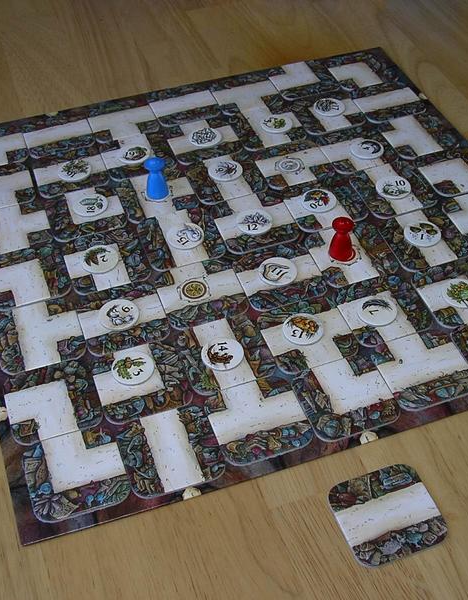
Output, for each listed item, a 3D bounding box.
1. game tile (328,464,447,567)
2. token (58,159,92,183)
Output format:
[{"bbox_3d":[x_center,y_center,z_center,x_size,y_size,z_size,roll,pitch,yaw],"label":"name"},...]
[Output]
[{"bbox_3d":[0.076,0.106,0.433,0.049,0.002,0.049,-14,47,-13],"label":"game tile"},{"bbox_3d":[-0.114,-0.093,0.628,0.024,0.002,0.024,-14,47,-13],"label":"token"}]

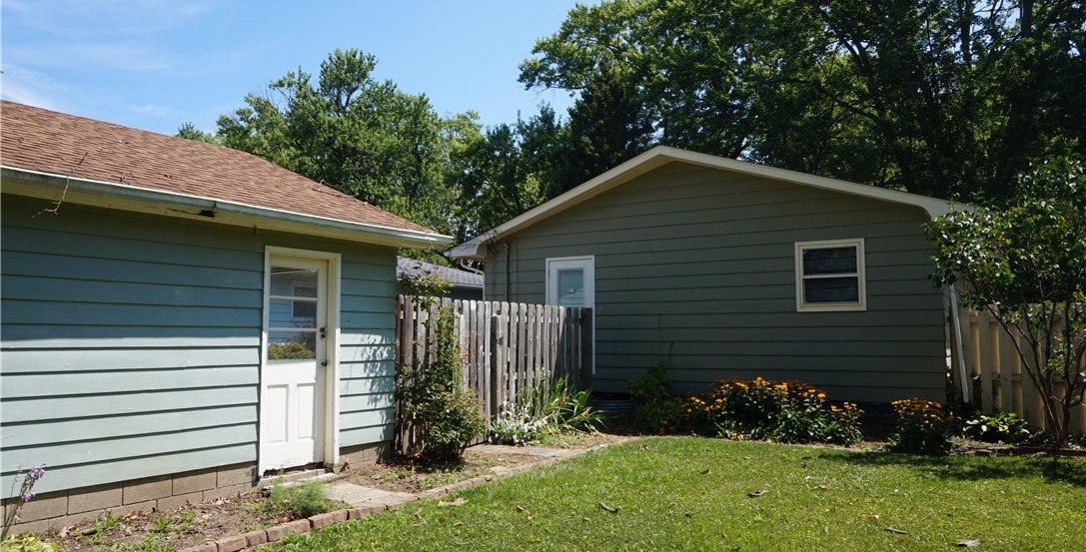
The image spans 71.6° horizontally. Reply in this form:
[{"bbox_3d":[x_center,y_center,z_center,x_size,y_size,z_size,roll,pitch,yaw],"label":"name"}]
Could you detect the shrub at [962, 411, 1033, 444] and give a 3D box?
[{"bbox_3d":[5.874,1.945,9.734,0.840,0.340,0.750,-3,-5,29],"label":"shrub"}]

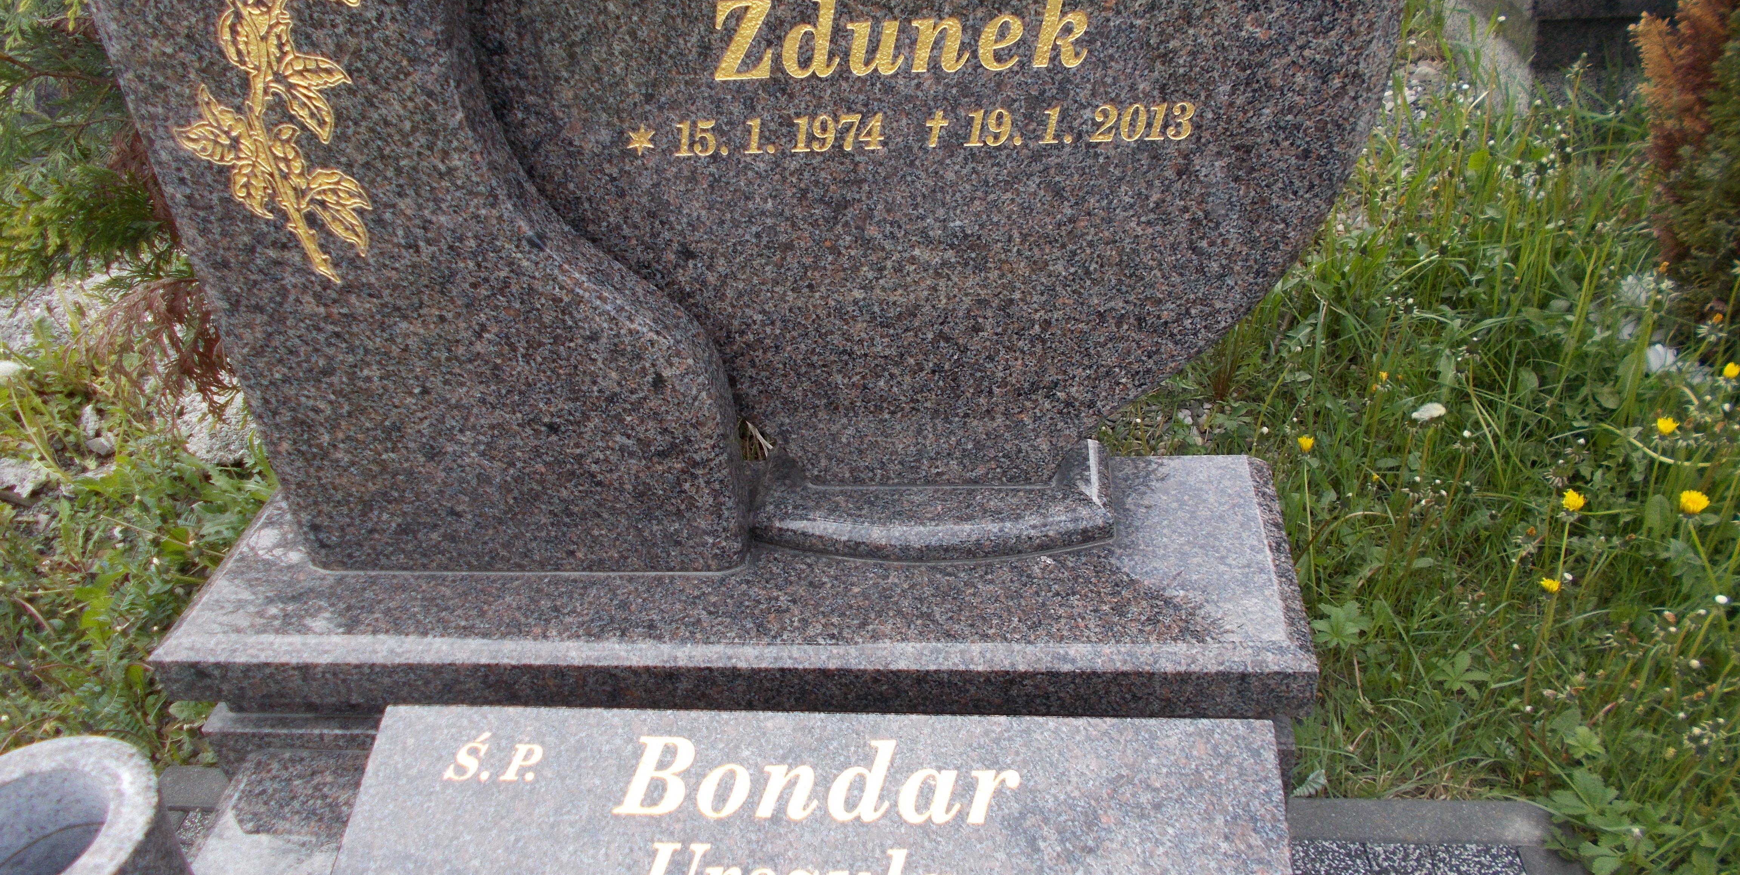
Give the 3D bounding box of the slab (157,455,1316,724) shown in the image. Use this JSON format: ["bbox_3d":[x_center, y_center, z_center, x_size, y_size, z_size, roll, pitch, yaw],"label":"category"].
[{"bbox_3d":[-0.152,0.148,1.413,1.170,0.076,0.314,-1,36,8],"label":"slab"}]

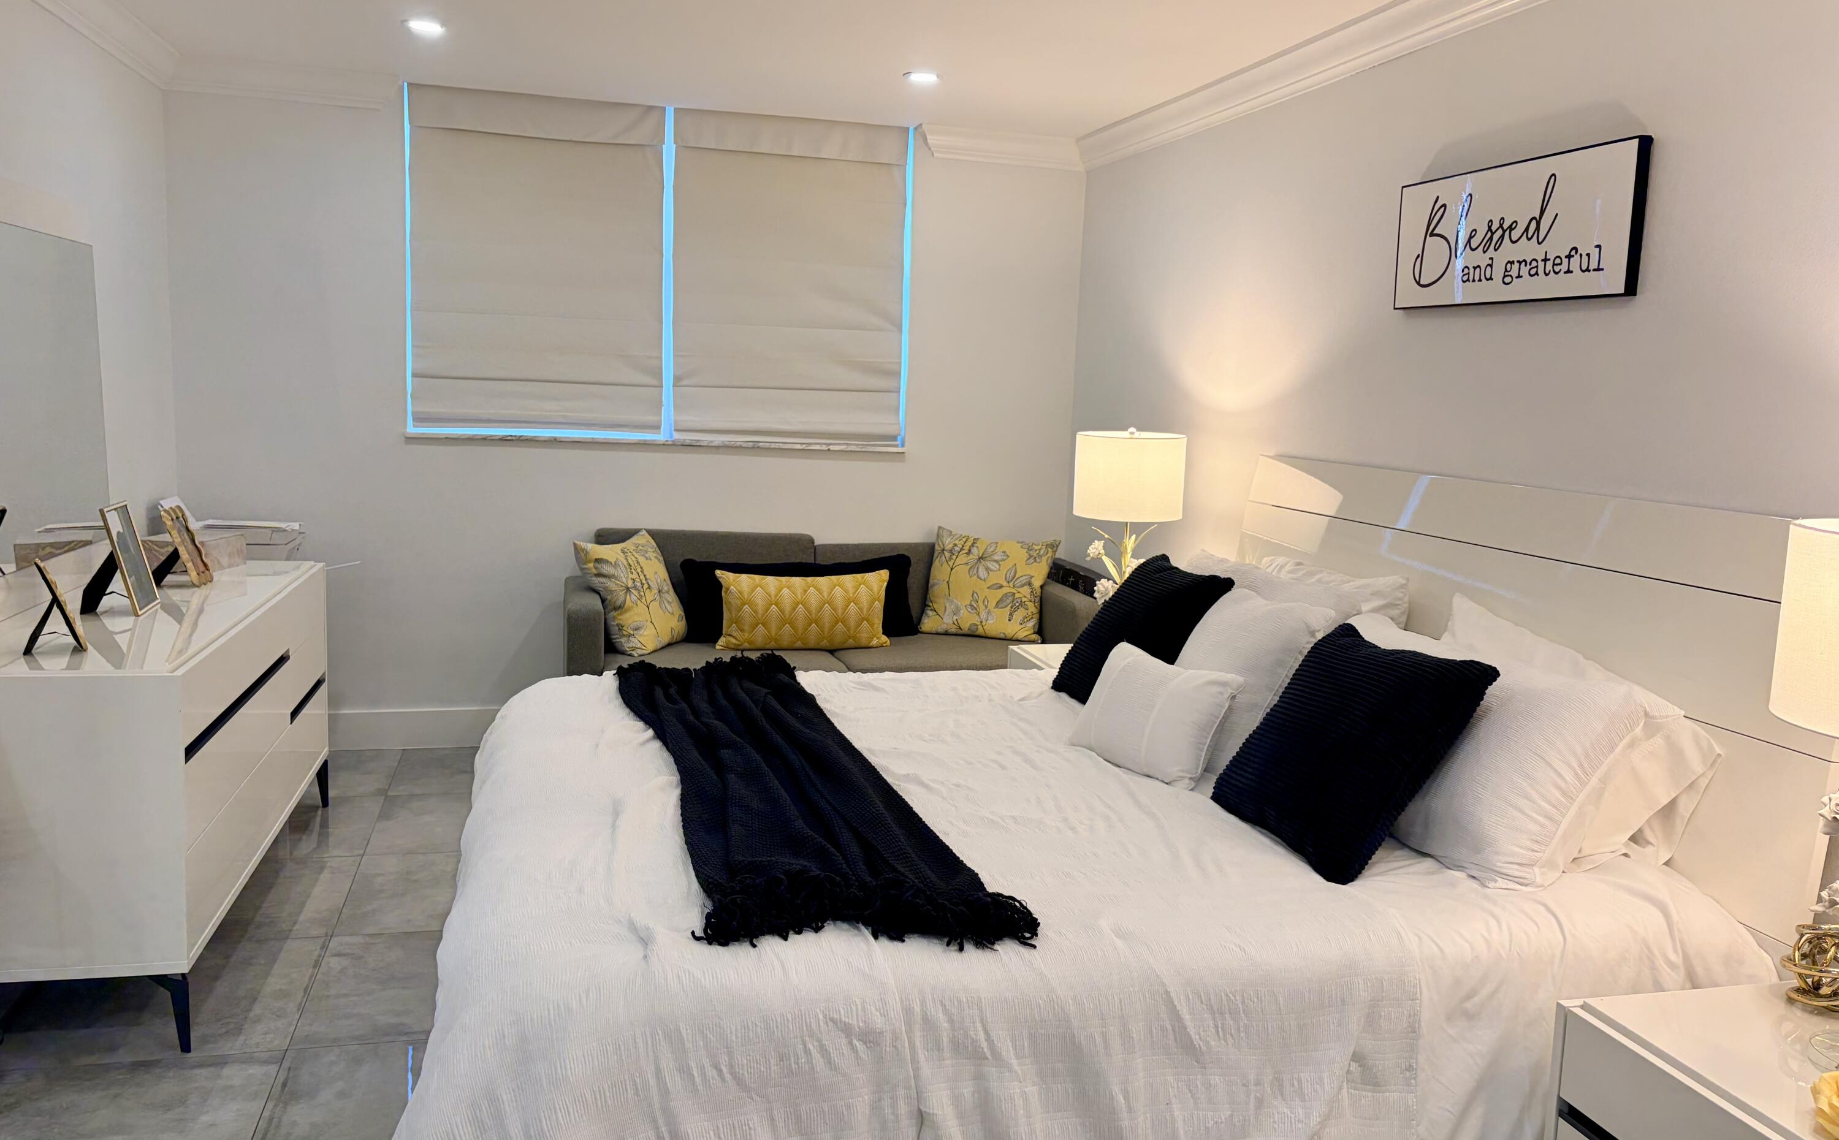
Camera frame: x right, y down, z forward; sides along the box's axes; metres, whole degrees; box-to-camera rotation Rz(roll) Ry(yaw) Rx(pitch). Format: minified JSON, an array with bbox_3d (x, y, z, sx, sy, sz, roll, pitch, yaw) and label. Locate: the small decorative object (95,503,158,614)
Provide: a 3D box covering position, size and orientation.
[{"bbox_3d":[-2.051,-0.032,3.543,0.135,0.268,0.215,0,8,-15],"label":"small decorative object"}]

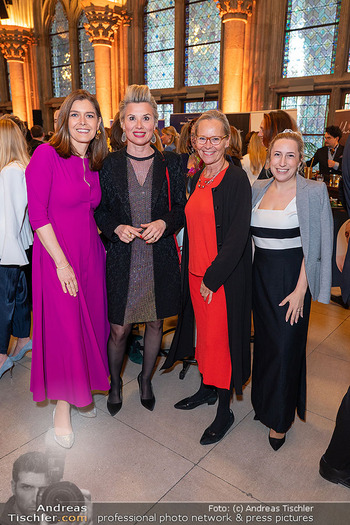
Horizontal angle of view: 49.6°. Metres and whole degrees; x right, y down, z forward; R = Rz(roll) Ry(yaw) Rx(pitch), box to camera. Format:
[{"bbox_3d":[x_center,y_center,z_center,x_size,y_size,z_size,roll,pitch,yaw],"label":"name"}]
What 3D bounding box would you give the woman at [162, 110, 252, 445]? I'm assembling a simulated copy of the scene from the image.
[{"bbox_3d":[0.174,0.082,2.038,0.500,1.670,0.420,12,17,40],"label":"woman"}]

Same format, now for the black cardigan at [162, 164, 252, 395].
[{"bbox_3d":[0.164,0.090,2.071,0.500,1.200,0.380,12,17,40],"label":"black cardigan"}]

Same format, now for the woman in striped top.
[{"bbox_3d":[0.578,0.162,1.922,0.420,1.575,0.350,4,13,16],"label":"woman in striped top"}]

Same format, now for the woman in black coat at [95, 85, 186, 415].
[{"bbox_3d":[-0.200,-0.033,2.188,0.520,1.820,0.360,0,13,-4],"label":"woman in black coat"}]

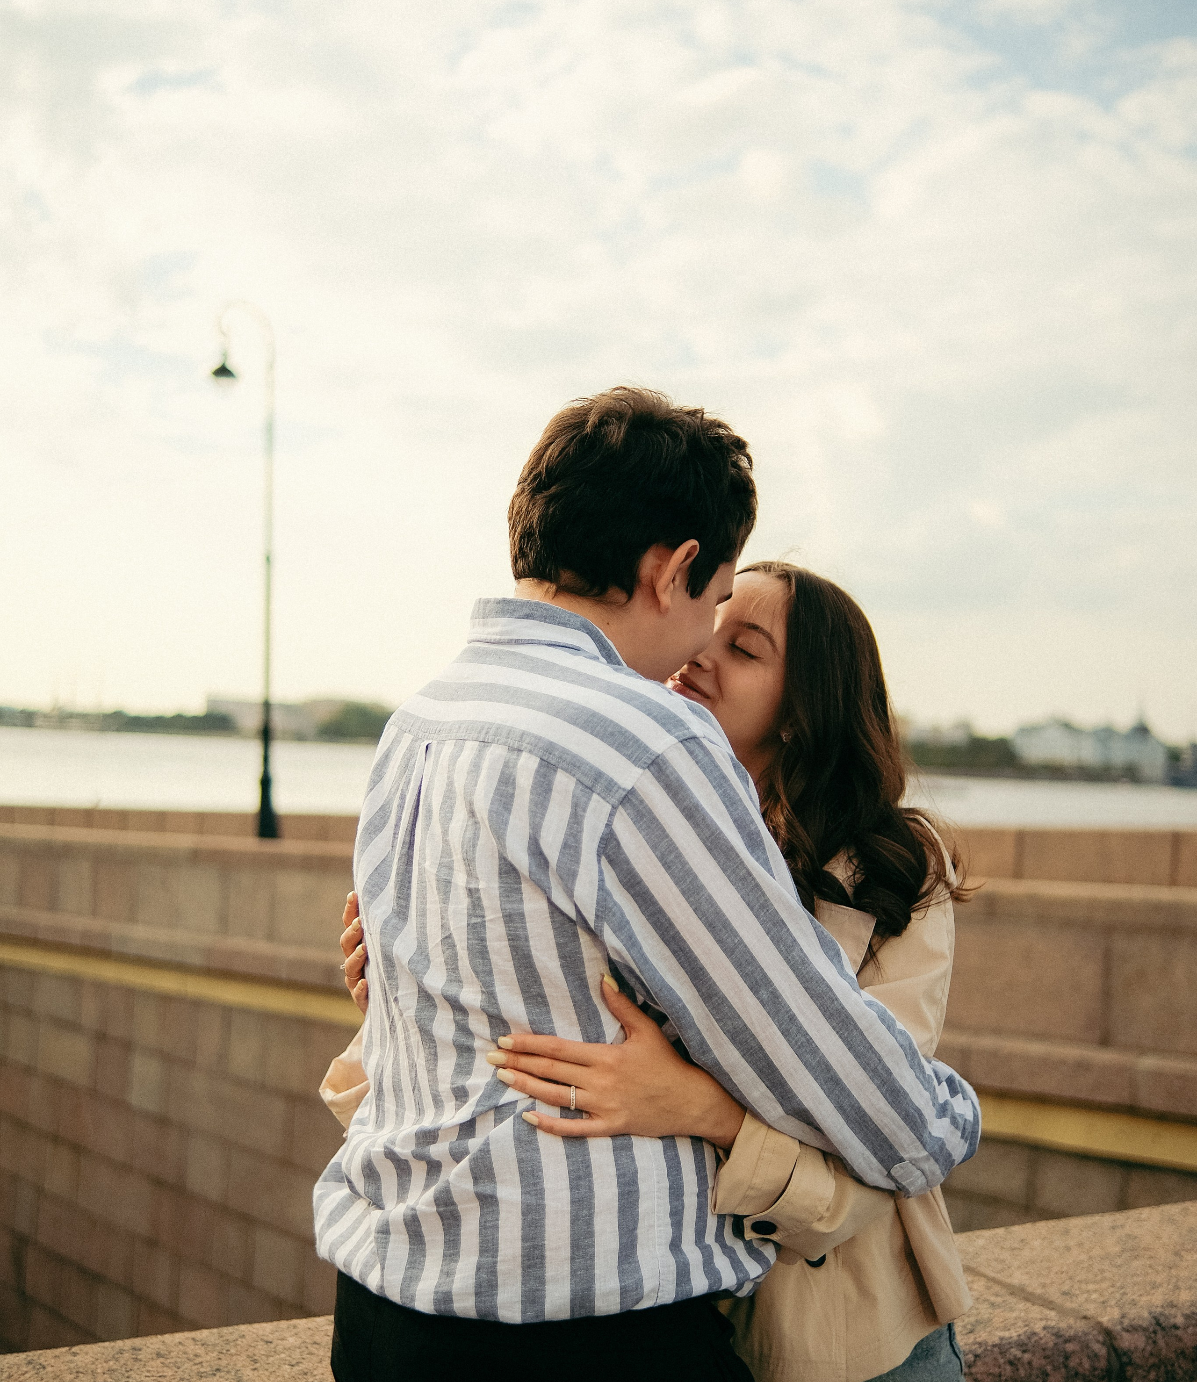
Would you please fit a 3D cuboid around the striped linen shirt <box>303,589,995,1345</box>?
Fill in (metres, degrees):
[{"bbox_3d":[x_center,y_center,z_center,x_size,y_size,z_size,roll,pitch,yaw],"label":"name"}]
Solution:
[{"bbox_3d":[0.041,0.219,1.510,0.530,0.586,0.439,0,-2,41],"label":"striped linen shirt"}]

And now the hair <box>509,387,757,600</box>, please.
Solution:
[{"bbox_3d":[0.032,-0.169,1.489,0.219,0.189,0.189,17,-11,-41],"label":"hair"}]

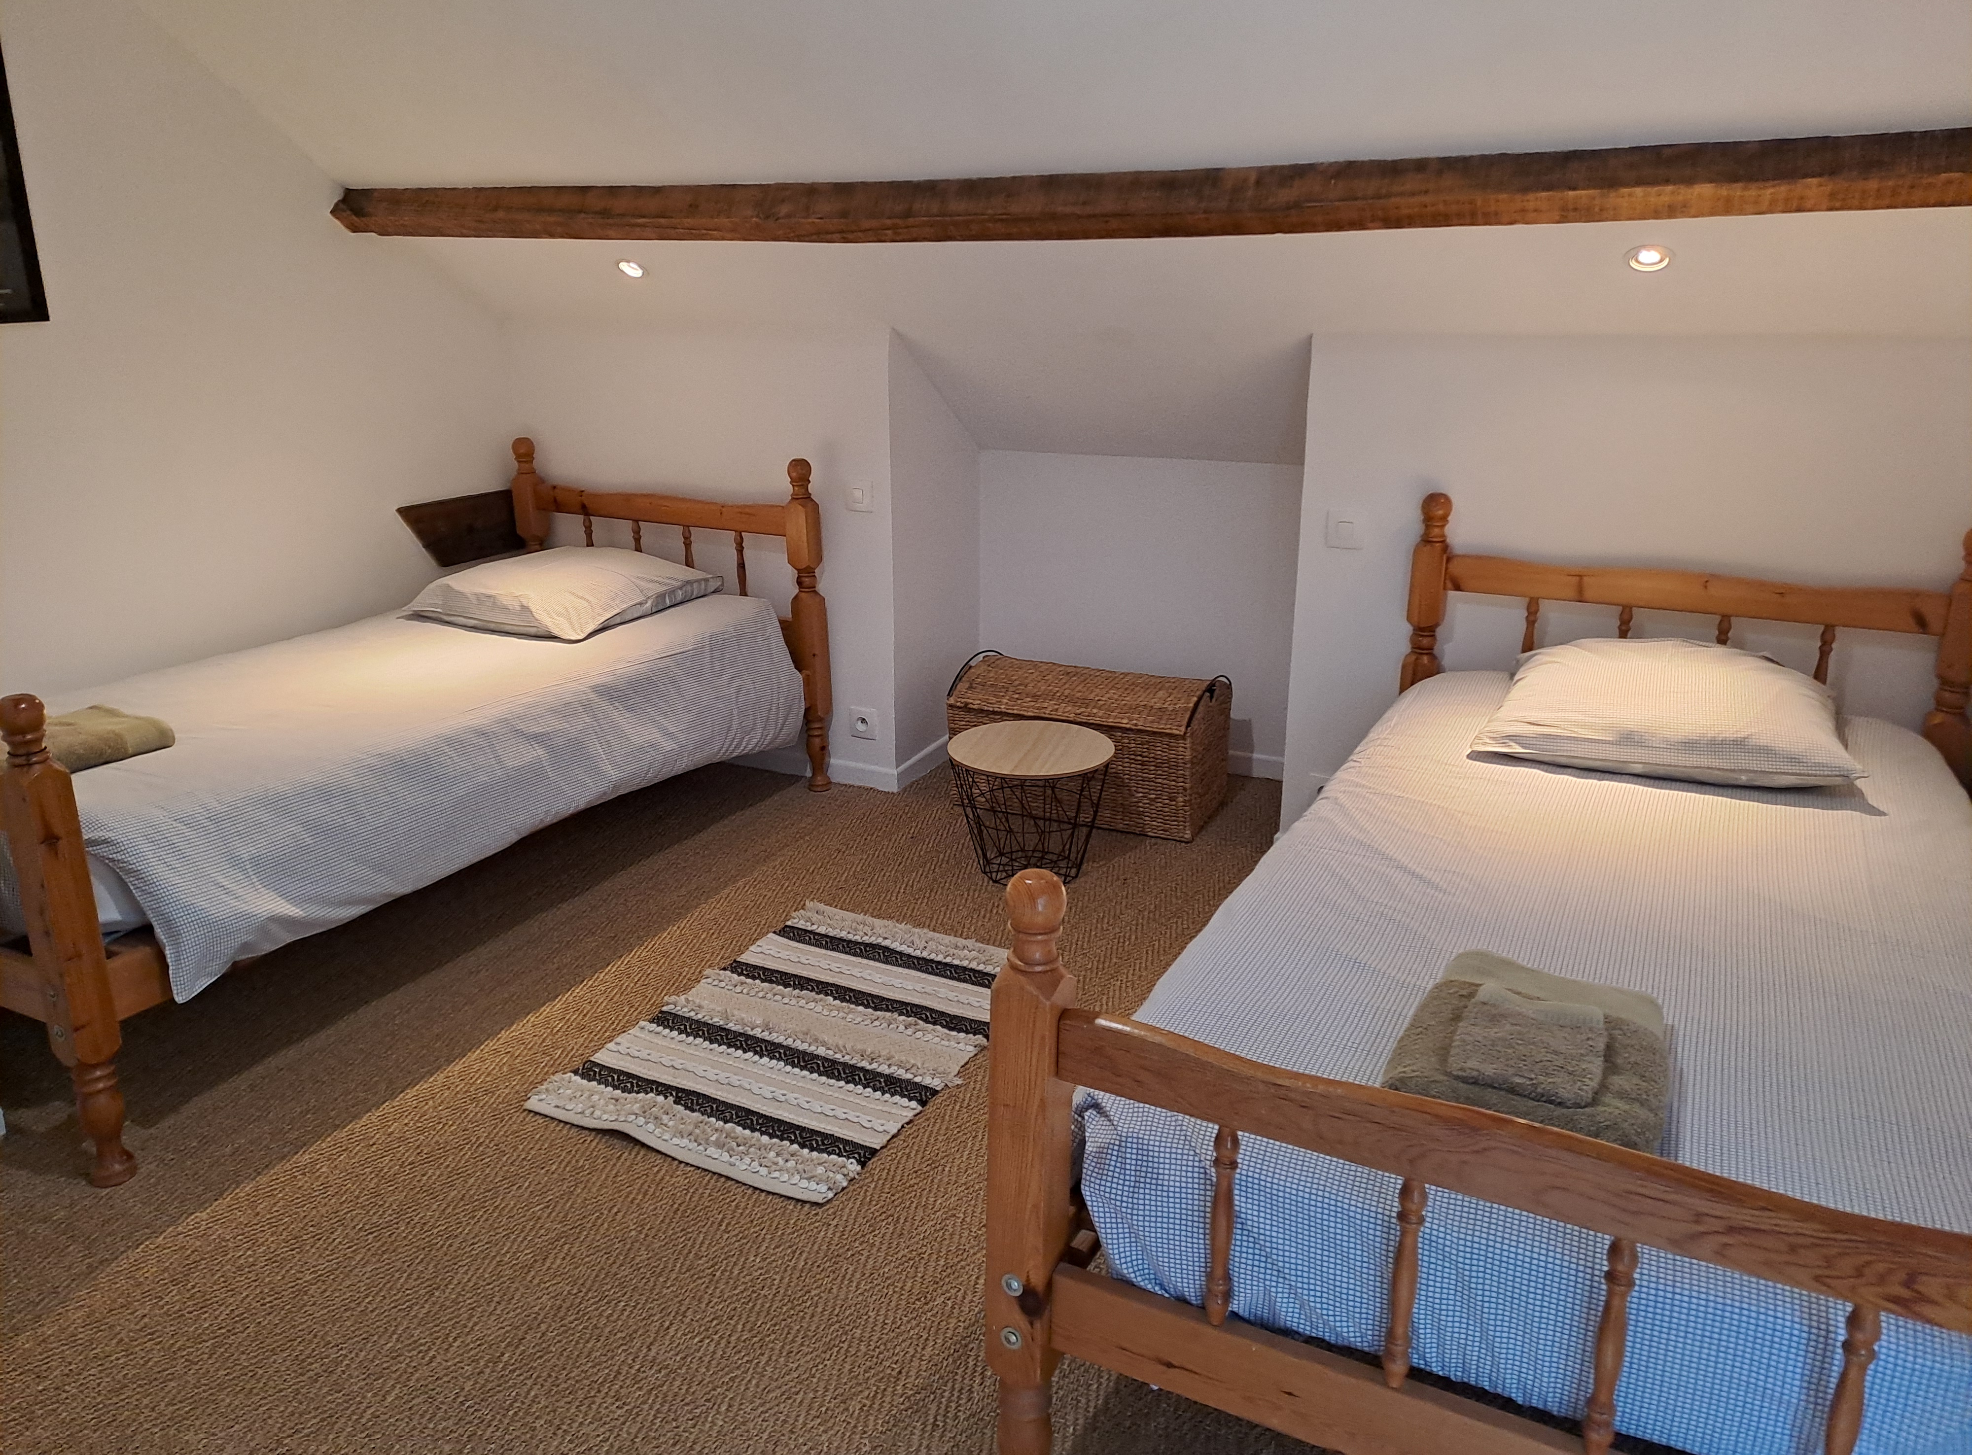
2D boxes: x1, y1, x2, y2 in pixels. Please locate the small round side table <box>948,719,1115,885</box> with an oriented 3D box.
[{"bbox_3d":[0.103,0.185,3.313,0.384,0.297,0.384,0,18,0],"label":"small round side table"}]

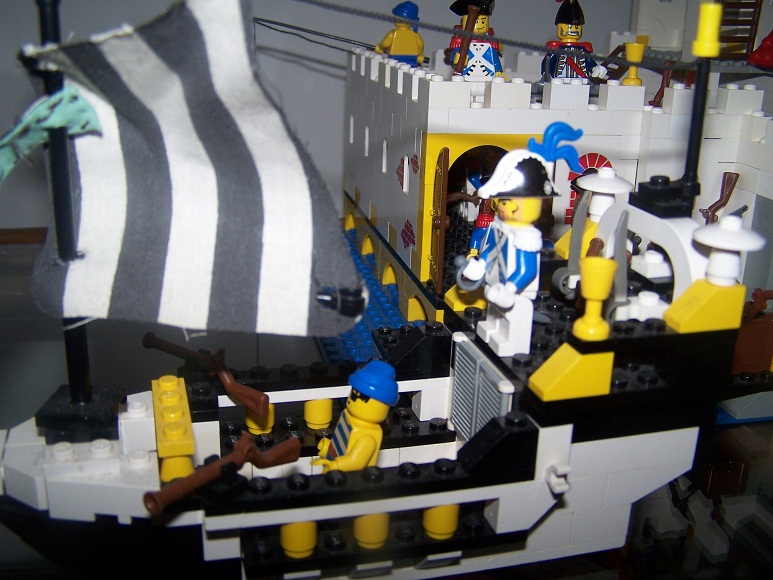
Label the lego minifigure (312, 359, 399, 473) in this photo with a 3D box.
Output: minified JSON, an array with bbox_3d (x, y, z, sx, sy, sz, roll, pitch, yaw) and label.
[{"bbox_3d":[-0.010,0.037,0.209,0.019,0.043,0.024,6,17,-20],"label":"lego minifigure"}]

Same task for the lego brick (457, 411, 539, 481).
[{"bbox_3d":[0.025,0.033,0.186,0.016,0.011,0.008,-3,20,-16],"label":"lego brick"}]

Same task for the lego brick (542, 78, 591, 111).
[{"bbox_3d":[0.070,-0.076,0.328,0.016,0.011,0.008,-2,19,-13],"label":"lego brick"}]

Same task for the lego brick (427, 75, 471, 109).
[{"bbox_3d":[0.023,-0.074,0.316,0.016,0.011,0.008,-2,19,-13],"label":"lego brick"}]

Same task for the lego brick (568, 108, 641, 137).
[{"bbox_3d":[0.085,-0.067,0.337,0.032,0.010,0.008,-2,20,-14],"label":"lego brick"}]

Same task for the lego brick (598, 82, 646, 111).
[{"bbox_3d":[0.093,-0.077,0.336,0.016,0.011,0.008,-2,20,-14],"label":"lego brick"}]

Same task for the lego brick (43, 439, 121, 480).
[{"bbox_3d":[-0.065,0.036,0.181,0.016,0.005,0.008,-3,20,-16],"label":"lego brick"}]

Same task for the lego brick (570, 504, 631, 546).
[{"bbox_3d":[0.052,0.057,0.213,0.016,0.010,0.008,-3,20,-17],"label":"lego brick"}]

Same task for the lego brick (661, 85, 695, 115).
[{"bbox_3d":[0.118,-0.075,0.334,0.016,0.011,0.008,-2,20,-14],"label":"lego brick"}]

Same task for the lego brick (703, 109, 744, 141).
[{"bbox_3d":[0.125,-0.066,0.339,0.032,0.010,0.008,-2,20,-14],"label":"lego brick"}]

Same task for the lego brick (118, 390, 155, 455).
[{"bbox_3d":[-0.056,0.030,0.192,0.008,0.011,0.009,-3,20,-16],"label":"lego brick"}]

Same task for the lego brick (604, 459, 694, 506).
[{"bbox_3d":[0.064,0.046,0.211,0.024,0.010,0.008,-3,20,-16],"label":"lego brick"}]

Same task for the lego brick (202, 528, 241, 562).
[{"bbox_3d":[-0.036,0.052,0.184,0.008,0.010,0.008,-3,20,-17],"label":"lego brick"}]

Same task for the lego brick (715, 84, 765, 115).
[{"bbox_3d":[0.141,-0.076,0.340,0.016,0.011,0.008,-2,20,-14],"label":"lego brick"}]

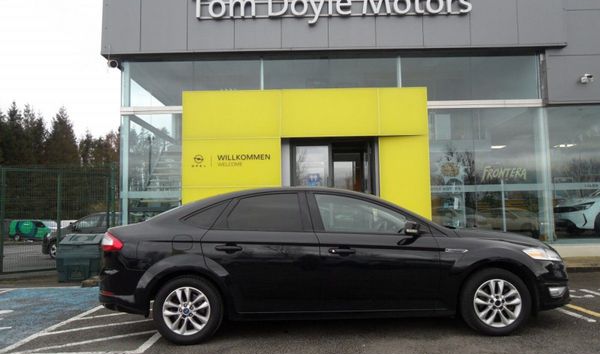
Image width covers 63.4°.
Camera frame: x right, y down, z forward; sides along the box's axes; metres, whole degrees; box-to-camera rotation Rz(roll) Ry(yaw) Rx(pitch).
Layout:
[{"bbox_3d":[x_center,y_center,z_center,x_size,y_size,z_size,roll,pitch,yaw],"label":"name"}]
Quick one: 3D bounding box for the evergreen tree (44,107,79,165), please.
[{"bbox_3d":[-23.759,-0.451,48.448,4.600,13.395,4.600,-1,-5,0],"label":"evergreen tree"}]

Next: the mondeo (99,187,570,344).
[{"bbox_3d":[0.328,0.831,5.357,4.784,1.490,1.930,-1,-5,-2],"label":"mondeo"}]

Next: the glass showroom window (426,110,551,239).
[{"bbox_3d":[4.175,-0.062,10.754,2.693,3.023,0.100,-1,-5,0],"label":"glass showroom window"}]

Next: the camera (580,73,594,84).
[{"bbox_3d":[6.195,-2.112,10.458,0.170,0.180,0.250,0,-5,-17],"label":"camera"}]

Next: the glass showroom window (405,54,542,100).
[{"bbox_3d":[3.865,-2.229,10.942,3.100,1.070,0.100,-1,-5,0],"label":"glass showroom window"}]

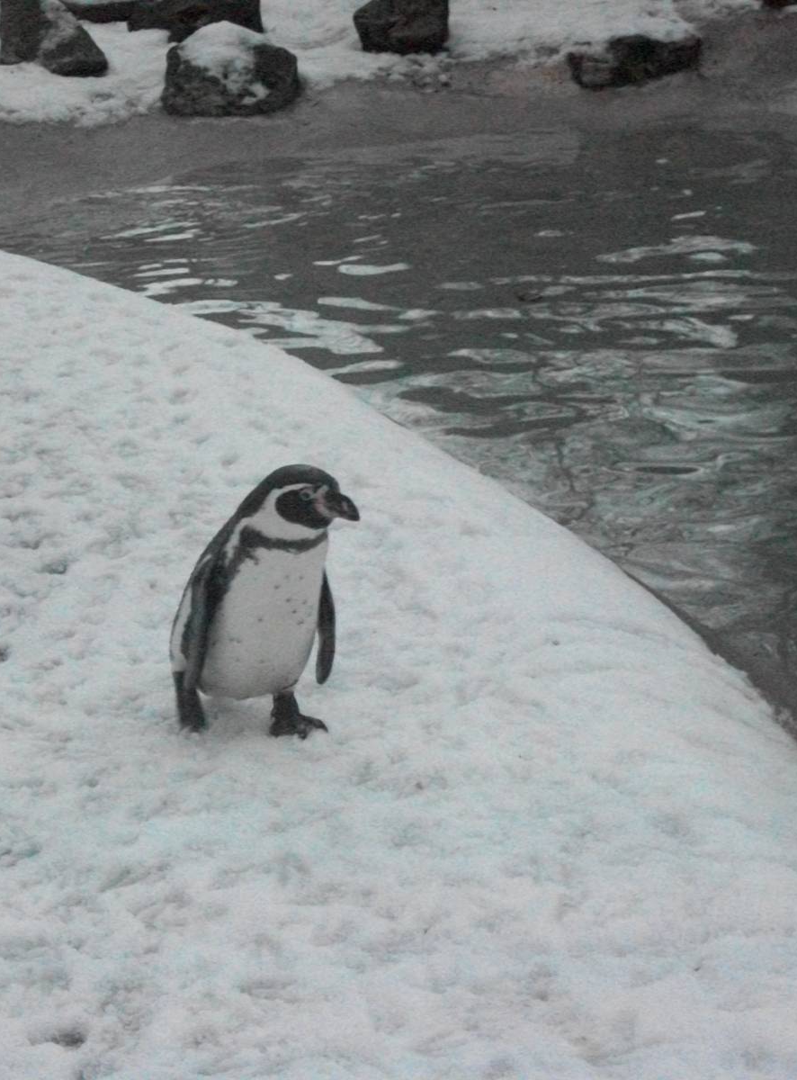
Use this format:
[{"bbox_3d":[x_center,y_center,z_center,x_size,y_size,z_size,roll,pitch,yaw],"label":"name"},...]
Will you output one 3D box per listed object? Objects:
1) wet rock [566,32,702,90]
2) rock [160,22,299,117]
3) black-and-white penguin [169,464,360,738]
[{"bbox_3d":[1.300,-2.645,17.600,0.710,0.280,0.460,-3,14,-12],"label":"wet rock"},{"bbox_3d":[-0.865,-2.420,16.400,0.690,0.460,0.560,0,14,0],"label":"rock"},{"bbox_3d":[-0.250,0.112,6.000,0.280,0.520,0.310,-12,19,-40],"label":"black-and-white penguin"}]

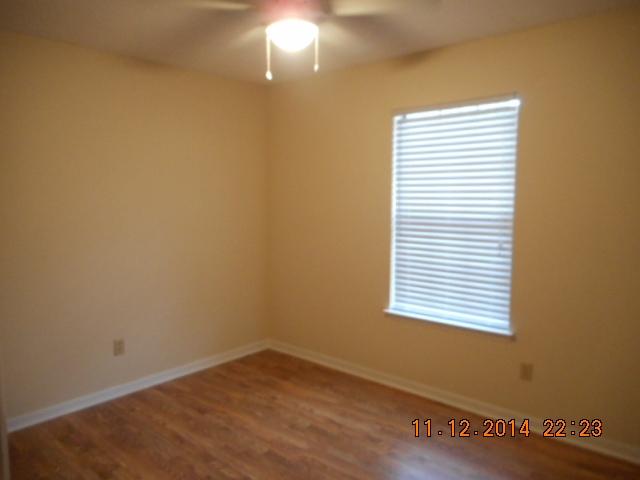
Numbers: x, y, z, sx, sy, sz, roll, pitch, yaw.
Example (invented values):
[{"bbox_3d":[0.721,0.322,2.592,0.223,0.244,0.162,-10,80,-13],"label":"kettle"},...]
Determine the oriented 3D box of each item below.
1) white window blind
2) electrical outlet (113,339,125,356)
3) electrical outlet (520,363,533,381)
[{"bbox_3d":[0.888,-0.150,3.171,0.930,1.480,0.090,5,7,41],"label":"white window blind"},{"bbox_3d":[-1.455,0.786,3.361,0.012,0.115,0.072,5,7,41],"label":"electrical outlet"},{"bbox_3d":[1.280,0.827,2.874,0.072,0.115,0.012,5,7,41],"label":"electrical outlet"}]

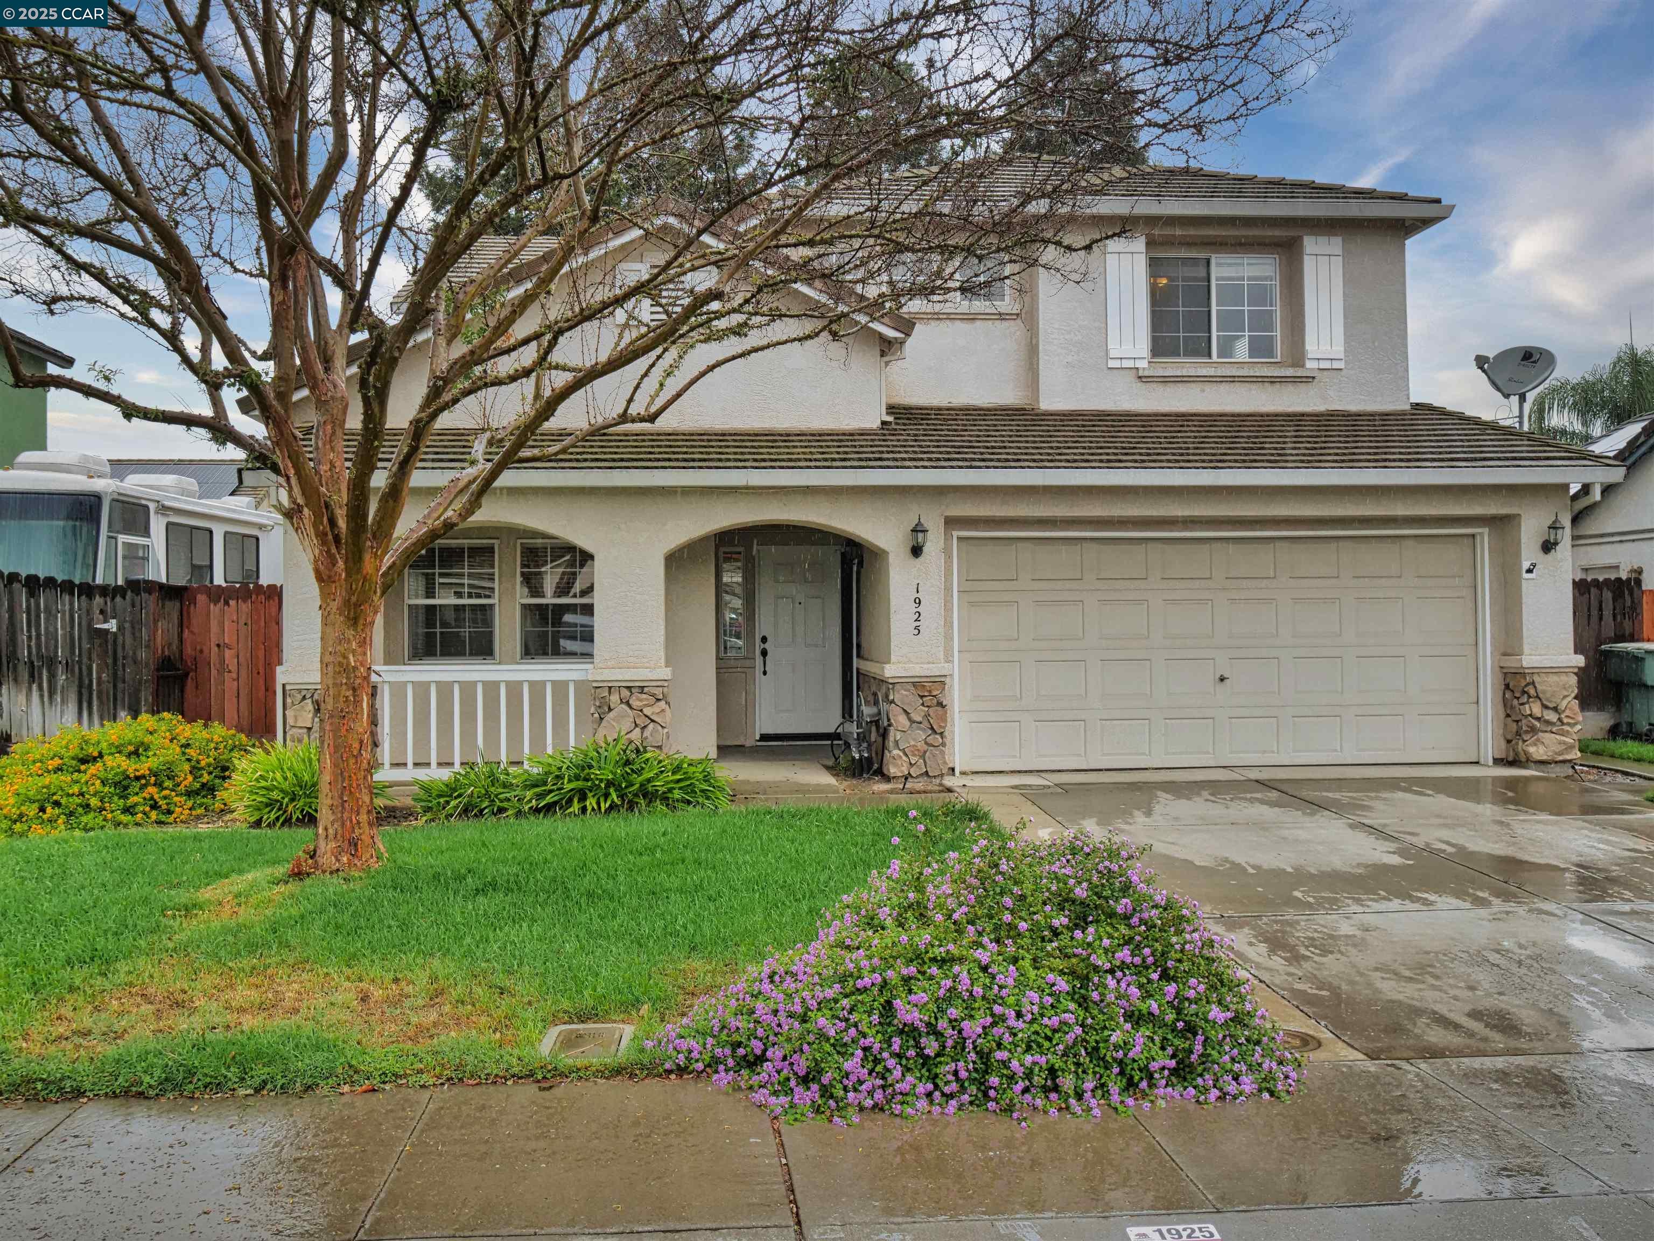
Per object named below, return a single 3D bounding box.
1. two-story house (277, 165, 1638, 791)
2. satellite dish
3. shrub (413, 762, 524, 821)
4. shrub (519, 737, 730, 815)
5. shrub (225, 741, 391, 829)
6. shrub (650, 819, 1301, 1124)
[{"bbox_3d":[0.494,-2.466,17.787,12.200,7.900,12.600,-1,-1,-3],"label":"two-story house"},{"bbox_3d":[7.150,-2.660,13.950,0.660,0.570,0.740,0,-1,-34],"label":"satellite dish"},{"bbox_3d":[-2.757,1.296,10.353,0.930,0.440,0.900,-1,-1,-3],"label":"shrub"},{"bbox_3d":[-1.593,1.218,10.565,1.680,0.560,1.100,-1,-1,-3],"label":"shrub"},{"bbox_3d":[-3.927,1.235,10.142,1.300,0.600,1.150,-1,-1,-3],"label":"shrub"},{"bbox_3d":[0.463,1.247,5.315,2.180,0.630,2.250,-1,-1,-3],"label":"shrub"}]

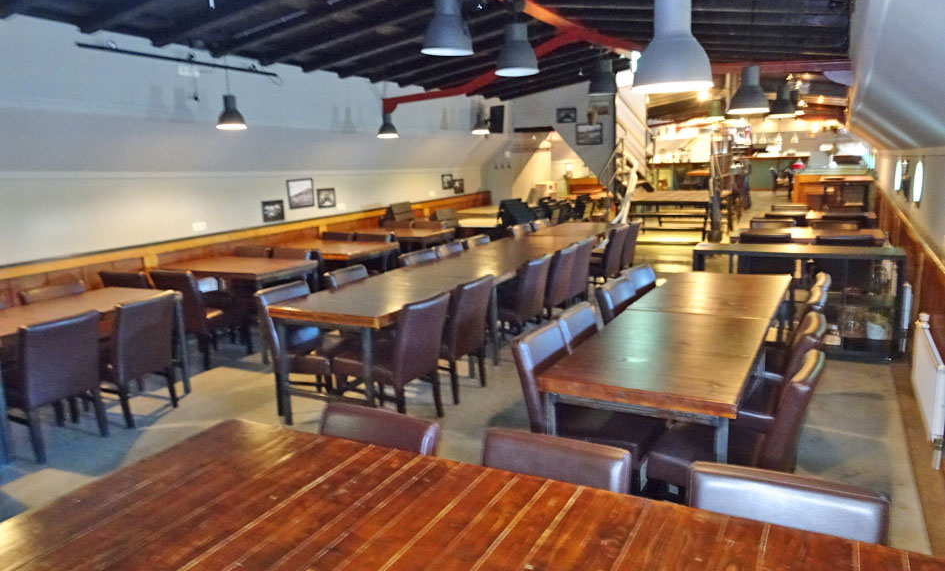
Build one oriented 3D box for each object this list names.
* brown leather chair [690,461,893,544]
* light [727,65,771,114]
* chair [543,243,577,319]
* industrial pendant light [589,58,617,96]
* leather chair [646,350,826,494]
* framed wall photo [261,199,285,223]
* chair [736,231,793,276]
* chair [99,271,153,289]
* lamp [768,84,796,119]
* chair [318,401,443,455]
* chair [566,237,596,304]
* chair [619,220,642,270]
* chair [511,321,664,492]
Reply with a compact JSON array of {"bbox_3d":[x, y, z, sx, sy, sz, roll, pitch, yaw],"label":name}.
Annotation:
[{"bbox_3d":[0.677,0.968,1.570,0.460,0.870,0.620,3,12,28],"label":"brown leather chair"},{"bbox_3d":[1.959,-1.381,4.840,0.280,0.310,0.280,3,12,28],"label":"light"},{"bbox_3d":[0.581,0.061,6.051,0.610,0.830,0.450,4,13,28],"label":"chair"},{"bbox_3d":[1.653,-2.642,8.629,0.390,0.450,0.390,3,12,28],"label":"industrial pendant light"},{"bbox_3d":[1.049,0.722,2.810,0.620,0.870,0.460,4,12,31],"label":"leather chair"},{"bbox_3d":[-2.149,-0.799,7.370,0.025,0.225,0.280,4,13,28],"label":"framed wall photo"},{"bbox_3d":[2.974,-0.118,6.901,0.460,0.870,0.620,3,12,28],"label":"chair"},{"bbox_3d":[-2.642,0.240,5.759,0.450,0.830,0.610,3,12,23],"label":"chair"},{"bbox_3d":[4.329,-2.552,9.550,0.380,0.440,0.380,4,13,28],"label":"lamp"},{"bbox_3d":[-0.441,0.904,2.182,0.460,0.870,0.620,3,12,28],"label":"chair"},{"bbox_3d":[0.805,-0.024,6.443,0.610,0.830,0.450,4,13,28],"label":"chair"},{"bbox_3d":[1.717,-0.356,8.492,0.620,0.870,0.460,3,12,28],"label":"chair"},{"bbox_3d":[0.538,0.638,3.126,0.610,0.830,0.450,4,13,28],"label":"chair"}]

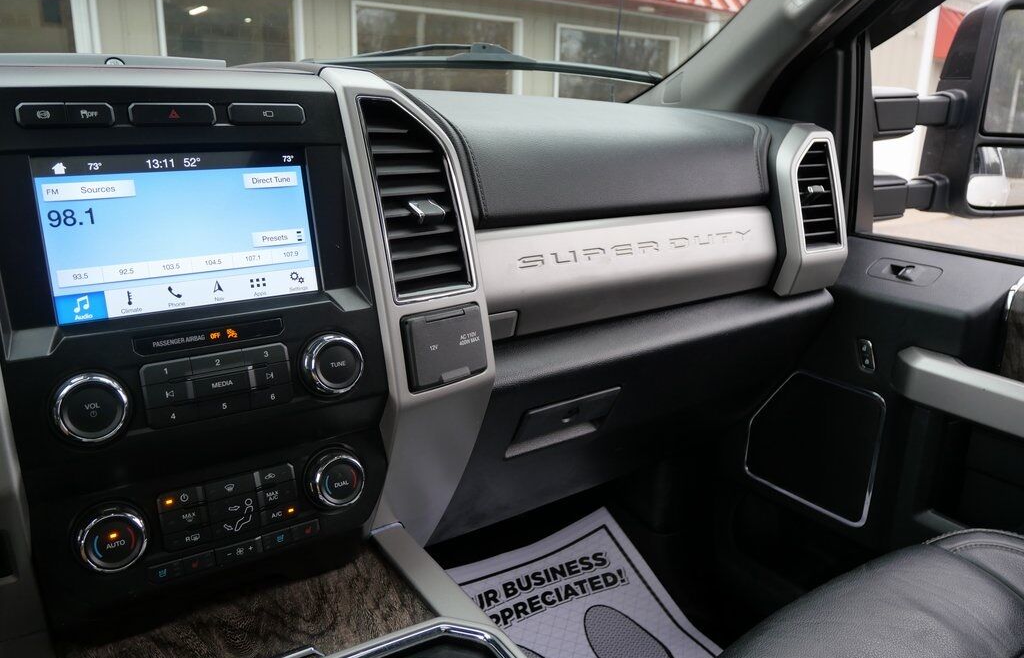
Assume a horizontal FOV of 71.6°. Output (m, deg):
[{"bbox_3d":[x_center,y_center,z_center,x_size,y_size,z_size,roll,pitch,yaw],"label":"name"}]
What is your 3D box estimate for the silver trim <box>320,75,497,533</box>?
[{"bbox_3d":[-0.086,-0.014,0.636,0.102,0.422,0.115,-10,16,-32],"label":"silver trim"}]

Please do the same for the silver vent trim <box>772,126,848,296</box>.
[{"bbox_3d":[0.358,-0.144,0.863,0.093,0.198,0.065,-10,16,-32],"label":"silver vent trim"}]

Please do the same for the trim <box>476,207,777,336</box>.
[{"bbox_3d":[0.137,-0.075,0.777,0.422,0.100,0.047,-10,16,-32],"label":"trim"}]

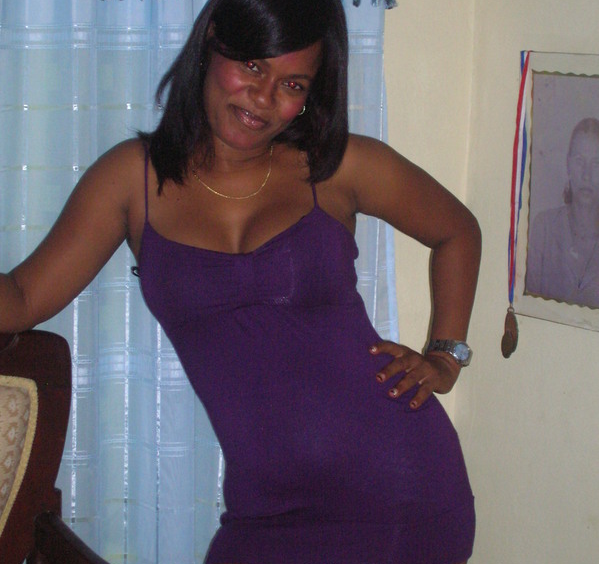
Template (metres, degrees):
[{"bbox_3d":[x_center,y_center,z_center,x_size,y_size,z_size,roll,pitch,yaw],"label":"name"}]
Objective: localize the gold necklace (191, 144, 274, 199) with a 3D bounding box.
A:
[{"bbox_3d":[-0.088,-0.147,2.355,0.118,0.085,0.125,2,9,2],"label":"gold necklace"}]

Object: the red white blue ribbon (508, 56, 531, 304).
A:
[{"bbox_3d":[0.338,-0.159,2.770,0.012,0.395,0.027,-5,11,-34],"label":"red white blue ribbon"}]

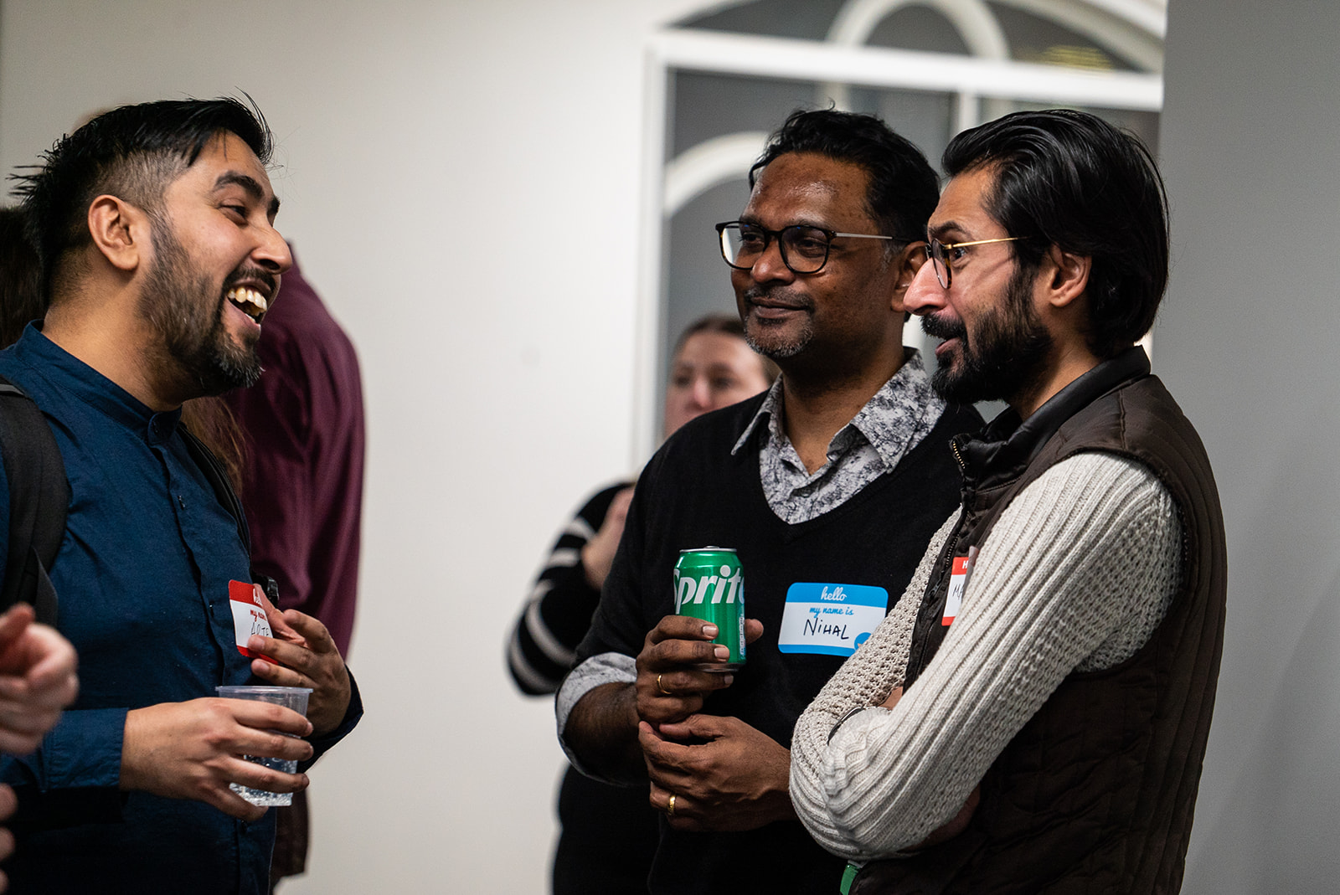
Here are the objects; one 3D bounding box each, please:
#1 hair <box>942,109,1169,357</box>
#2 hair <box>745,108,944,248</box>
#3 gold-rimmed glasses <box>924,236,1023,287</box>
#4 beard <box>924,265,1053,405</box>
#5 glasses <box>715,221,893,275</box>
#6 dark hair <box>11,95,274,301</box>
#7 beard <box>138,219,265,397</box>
[{"bbox_3d":[0.352,-0.195,6.080,0.205,0.222,0.178,-1,1,-12],"label":"hair"},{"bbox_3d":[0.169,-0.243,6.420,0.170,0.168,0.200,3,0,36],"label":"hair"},{"bbox_3d":[0.310,-0.171,6.060,0.143,0.050,0.138,-4,1,-12],"label":"gold-rimmed glasses"},{"bbox_3d":[0.284,-0.103,6.060,0.108,0.128,0.140,-2,1,-12],"label":"beard"},{"bbox_3d":[0.142,-0.191,6.390,0.143,0.052,0.145,3,0,36],"label":"glasses"},{"bbox_3d":[-0.472,-0.223,5.980,0.232,0.182,0.172,-3,0,24],"label":"dark hair"},{"bbox_3d":[-0.400,-0.124,5.950,0.105,0.155,0.140,-3,0,24],"label":"beard"}]

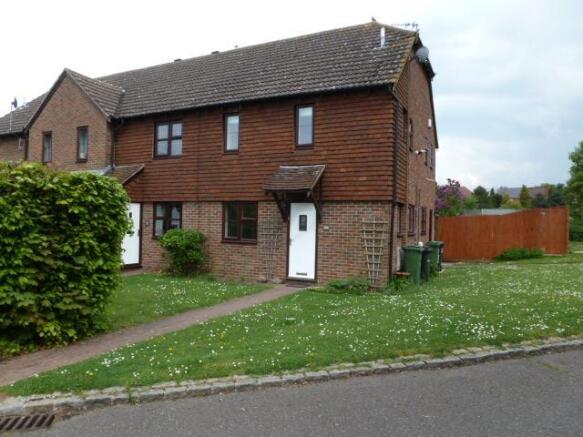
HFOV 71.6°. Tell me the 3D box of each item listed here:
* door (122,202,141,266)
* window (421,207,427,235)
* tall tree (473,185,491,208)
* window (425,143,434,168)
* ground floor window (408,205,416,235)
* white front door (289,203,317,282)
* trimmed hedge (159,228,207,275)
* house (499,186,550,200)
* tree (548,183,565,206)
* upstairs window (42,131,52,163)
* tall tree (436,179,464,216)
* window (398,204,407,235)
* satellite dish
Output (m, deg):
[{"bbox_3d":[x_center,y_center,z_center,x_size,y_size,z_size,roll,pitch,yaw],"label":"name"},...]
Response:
[{"bbox_3d":[-5.100,0.504,12.993,0.780,2.000,0.080,1,-1,26],"label":"door"},{"bbox_3d":[4.571,0.099,14.051,0.100,0.920,1.220,1,0,26],"label":"window"},{"bbox_3d":[22.497,-0.886,47.969,2.100,6.188,2.100,1,-1,0],"label":"tall tree"},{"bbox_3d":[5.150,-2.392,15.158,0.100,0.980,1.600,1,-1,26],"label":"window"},{"bbox_3d":[3.550,0.073,11.970,0.100,0.880,1.180,1,-1,26],"label":"ground floor window"},{"bbox_3d":[0.311,0.591,10.496,0.760,1.980,0.070,1,-1,26],"label":"white front door"},{"bbox_3d":[-3.104,0.940,11.507,1.300,1.280,1.000,1,-1,26],"label":"trimmed hedge"},{"bbox_3d":[41.260,-1.774,71.963,9.500,7.500,7.500,1,-1,30],"label":"house"},{"bbox_3d":[32.710,-0.933,49.966,2.100,6.797,2.100,1,-1,0],"label":"tree"},{"bbox_3d":[-8.665,-2.496,14.390,0.550,1.180,0.100,1,-1,26],"label":"upstairs window"},{"bbox_3d":[8.118,-0.079,20.980,2.300,4.000,2.300,1,-1,30],"label":"tall tree"},{"bbox_3d":[2.939,0.034,10.700,0.100,0.850,0.900,1,-1,26],"label":"window"},{"bbox_3d":[4.035,-5.032,12.400,0.460,0.480,0.250,1,-1,-18],"label":"satellite dish"}]

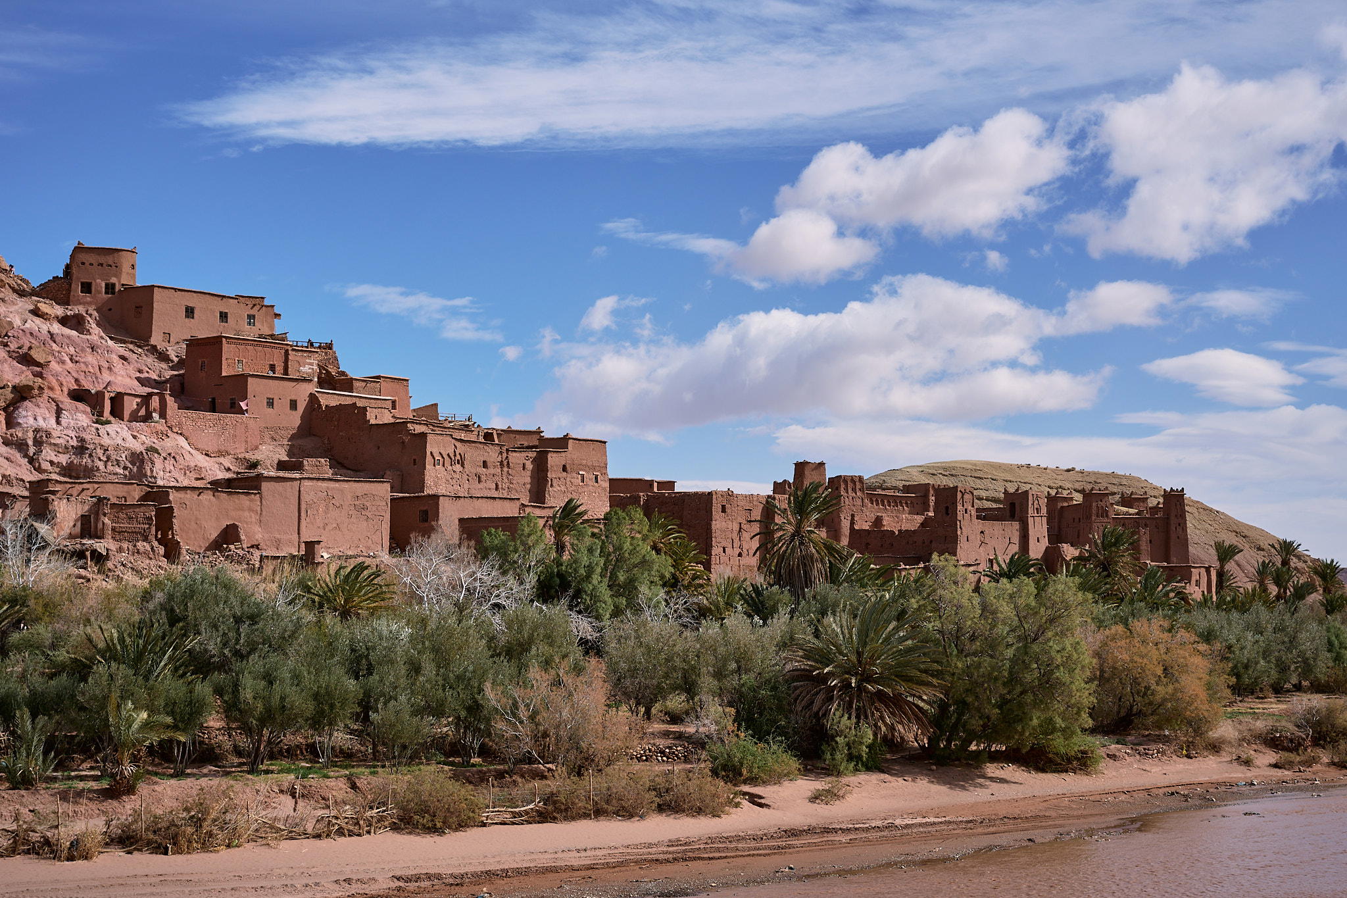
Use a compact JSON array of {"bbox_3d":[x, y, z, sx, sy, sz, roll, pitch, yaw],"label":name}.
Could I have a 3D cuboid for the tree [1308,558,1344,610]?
[{"bbox_3d":[84.891,17.806,258.000,4.700,7.400,4.700,0,-4,0],"label":"tree"}]

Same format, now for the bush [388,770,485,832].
[{"bbox_3d":[-6.582,9.782,55.000,2.650,1.600,2.300,0,-4,0],"label":"bush"}]

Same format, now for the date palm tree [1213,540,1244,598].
[{"bbox_3d":[72.294,16.026,258.000,4.000,8.200,4.100,0,-4,0],"label":"date palm tree"}]

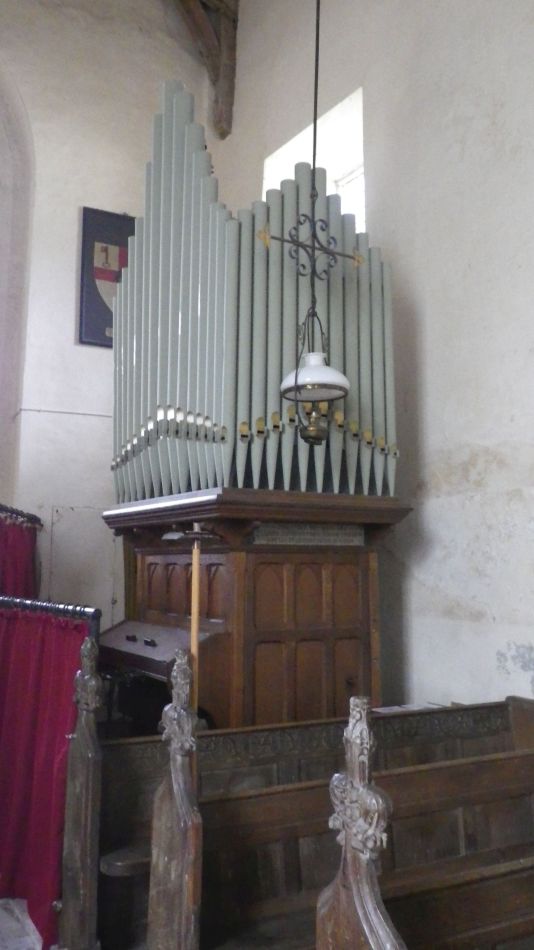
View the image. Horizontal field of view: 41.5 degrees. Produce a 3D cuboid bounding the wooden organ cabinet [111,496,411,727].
[{"bbox_3d":[-0.170,1.183,4.798,1.517,1.935,1.659,5,-8,-33],"label":"wooden organ cabinet"}]

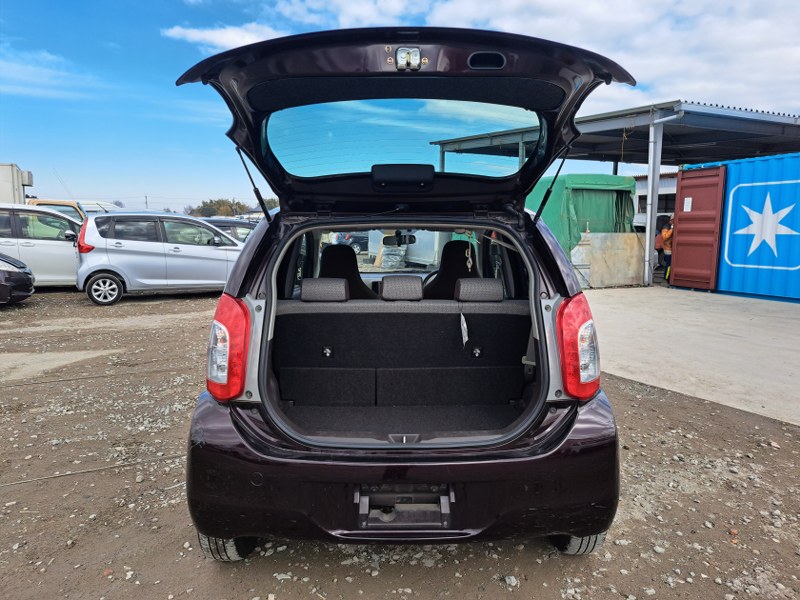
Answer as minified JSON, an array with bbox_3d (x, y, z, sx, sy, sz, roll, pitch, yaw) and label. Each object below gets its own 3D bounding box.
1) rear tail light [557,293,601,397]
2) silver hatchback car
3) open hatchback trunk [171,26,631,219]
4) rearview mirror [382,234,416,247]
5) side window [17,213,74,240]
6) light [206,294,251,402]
[{"bbox_3d":[0.669,0.173,2.069,0.175,0.380,0.240,0,7,-1],"label":"rear tail light"},{"bbox_3d":[-4.173,-0.832,10.628,3.420,1.620,1.500,-2,8,-18],"label":"silver hatchback car"},{"bbox_3d":[0.018,-0.497,1.791,1.250,0.470,0.940,0,7,-1],"label":"open hatchback trunk"},{"bbox_3d":[-0.002,-0.422,3.948,0.240,0.075,0.060,-2,7,-12],"label":"rearview mirror"},{"bbox_3d":[-7.084,-1.461,11.100,1.020,0.530,0.120,-2,8,-16],"label":"side window"},{"bbox_3d":[-0.643,0.173,2.069,0.175,0.380,0.240,0,7,-1],"label":"light"}]

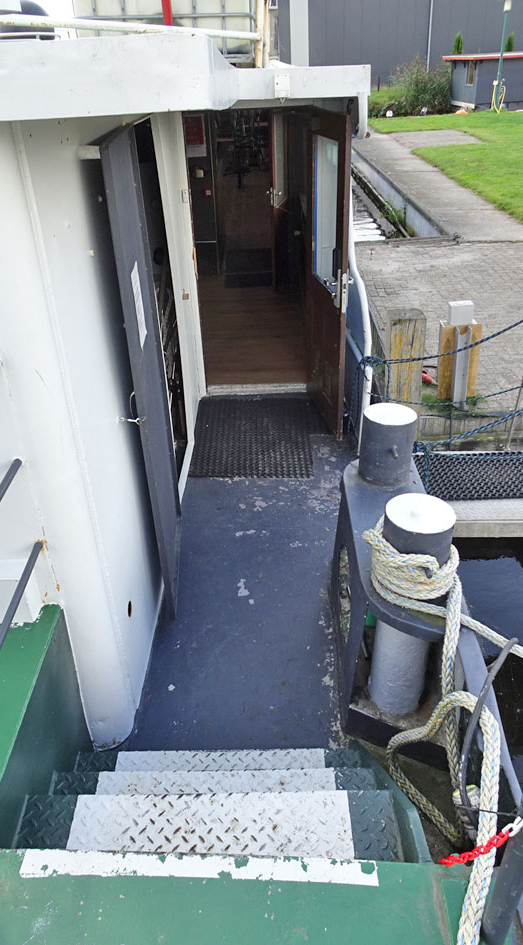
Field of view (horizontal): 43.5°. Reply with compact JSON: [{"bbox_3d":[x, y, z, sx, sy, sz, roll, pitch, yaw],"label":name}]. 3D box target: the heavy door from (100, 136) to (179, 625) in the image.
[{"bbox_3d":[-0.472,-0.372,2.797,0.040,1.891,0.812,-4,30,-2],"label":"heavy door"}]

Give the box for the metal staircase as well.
[{"bbox_3d":[-0.123,0.934,1.917,0.993,0.589,0.754,-2,30,1],"label":"metal staircase"}]

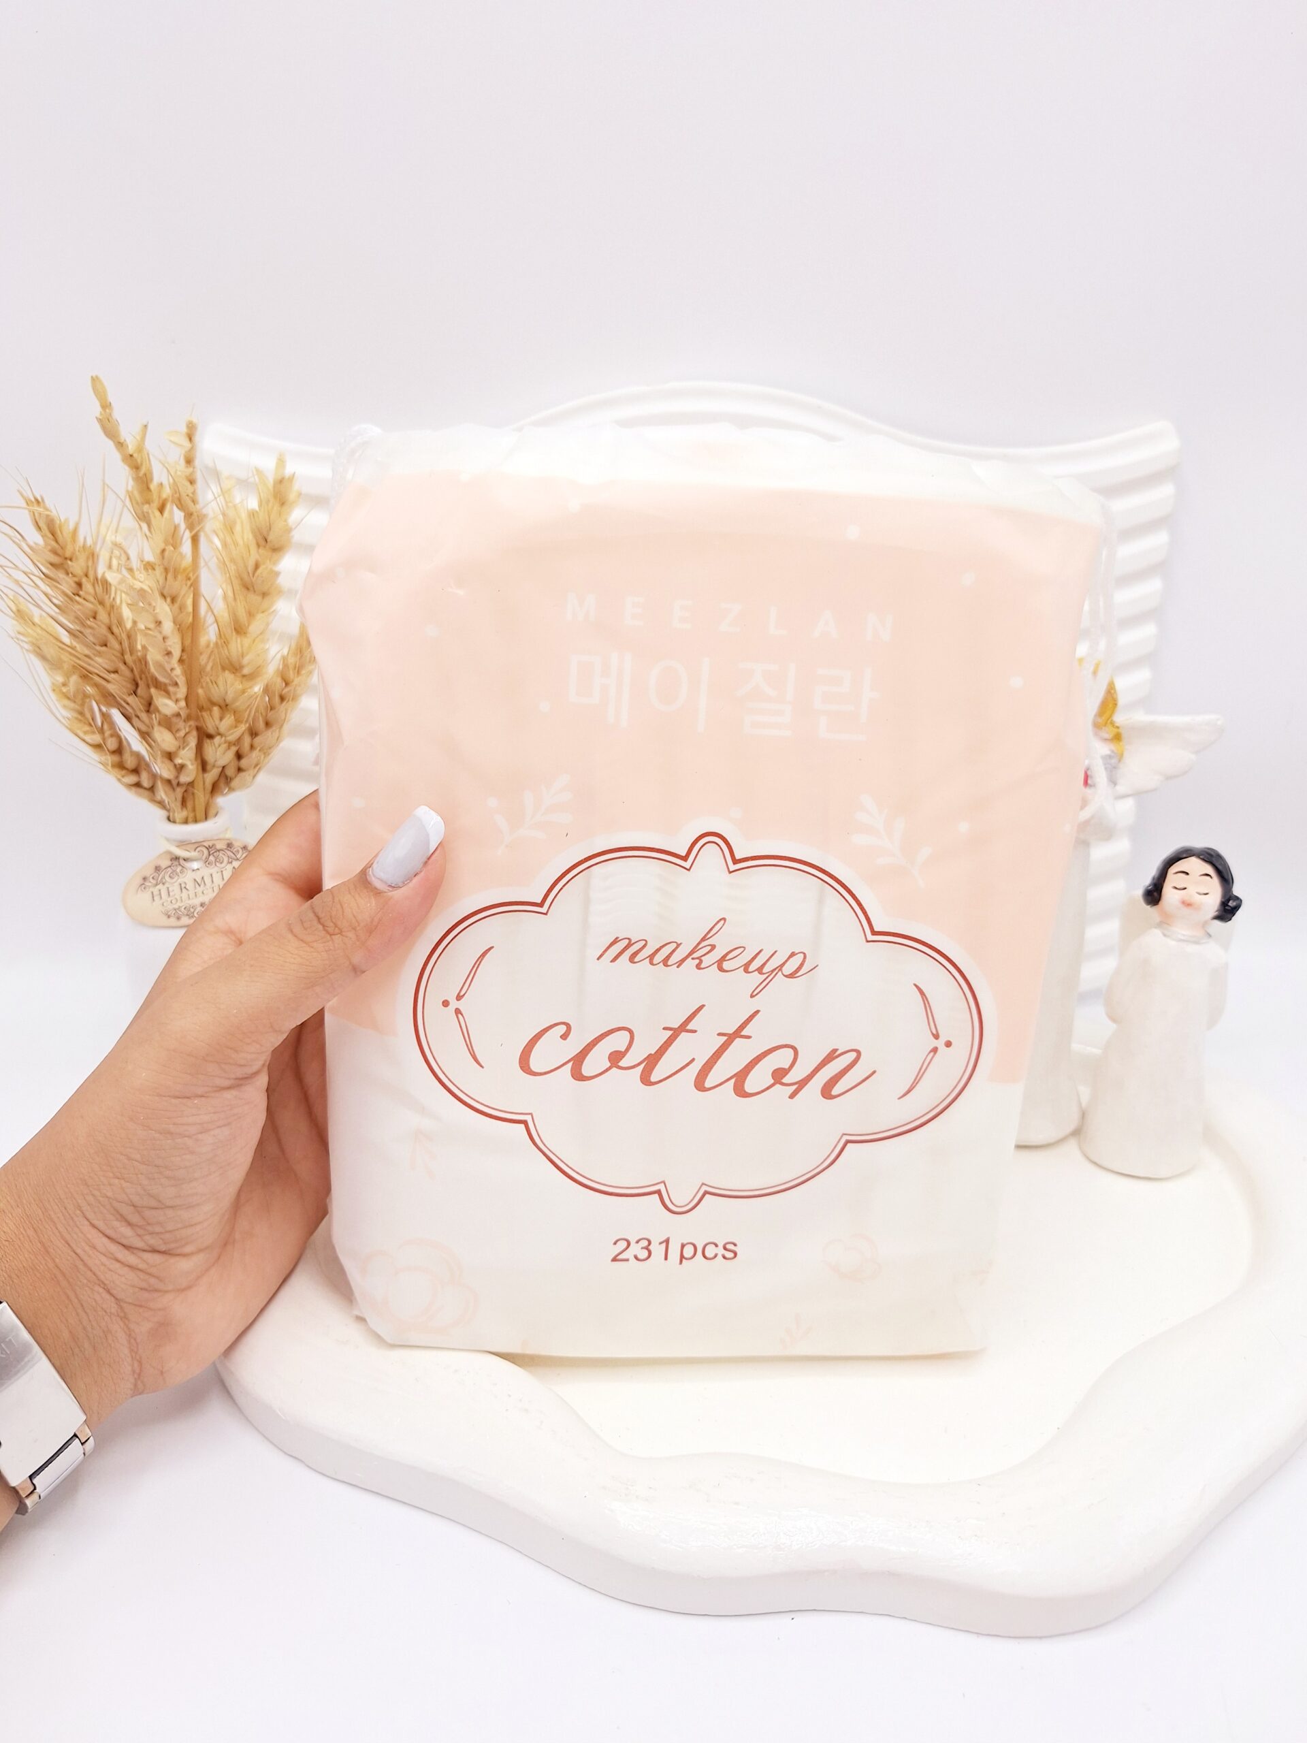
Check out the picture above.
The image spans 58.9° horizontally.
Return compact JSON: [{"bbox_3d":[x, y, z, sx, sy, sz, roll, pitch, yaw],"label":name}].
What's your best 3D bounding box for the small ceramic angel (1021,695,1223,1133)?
[{"bbox_3d":[0.134,0.008,0.391,0.108,0.161,0.046,1,17,5],"label":"small ceramic angel"}]

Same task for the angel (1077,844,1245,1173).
[{"bbox_3d":[0.167,0.042,0.382,0.045,0.102,0.043,2,17,8],"label":"angel"}]

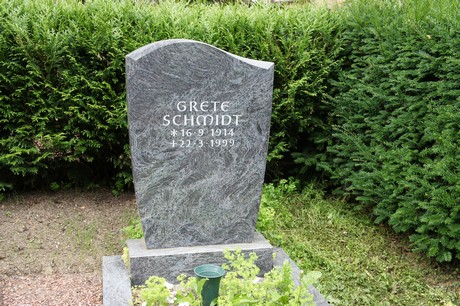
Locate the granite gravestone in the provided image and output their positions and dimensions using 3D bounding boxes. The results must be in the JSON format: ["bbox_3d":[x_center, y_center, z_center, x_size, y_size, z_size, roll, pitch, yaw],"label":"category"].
[{"bbox_3d":[-0.119,-0.035,2.170,0.645,0.887,0.127,0,12,-14],"label":"granite gravestone"}]

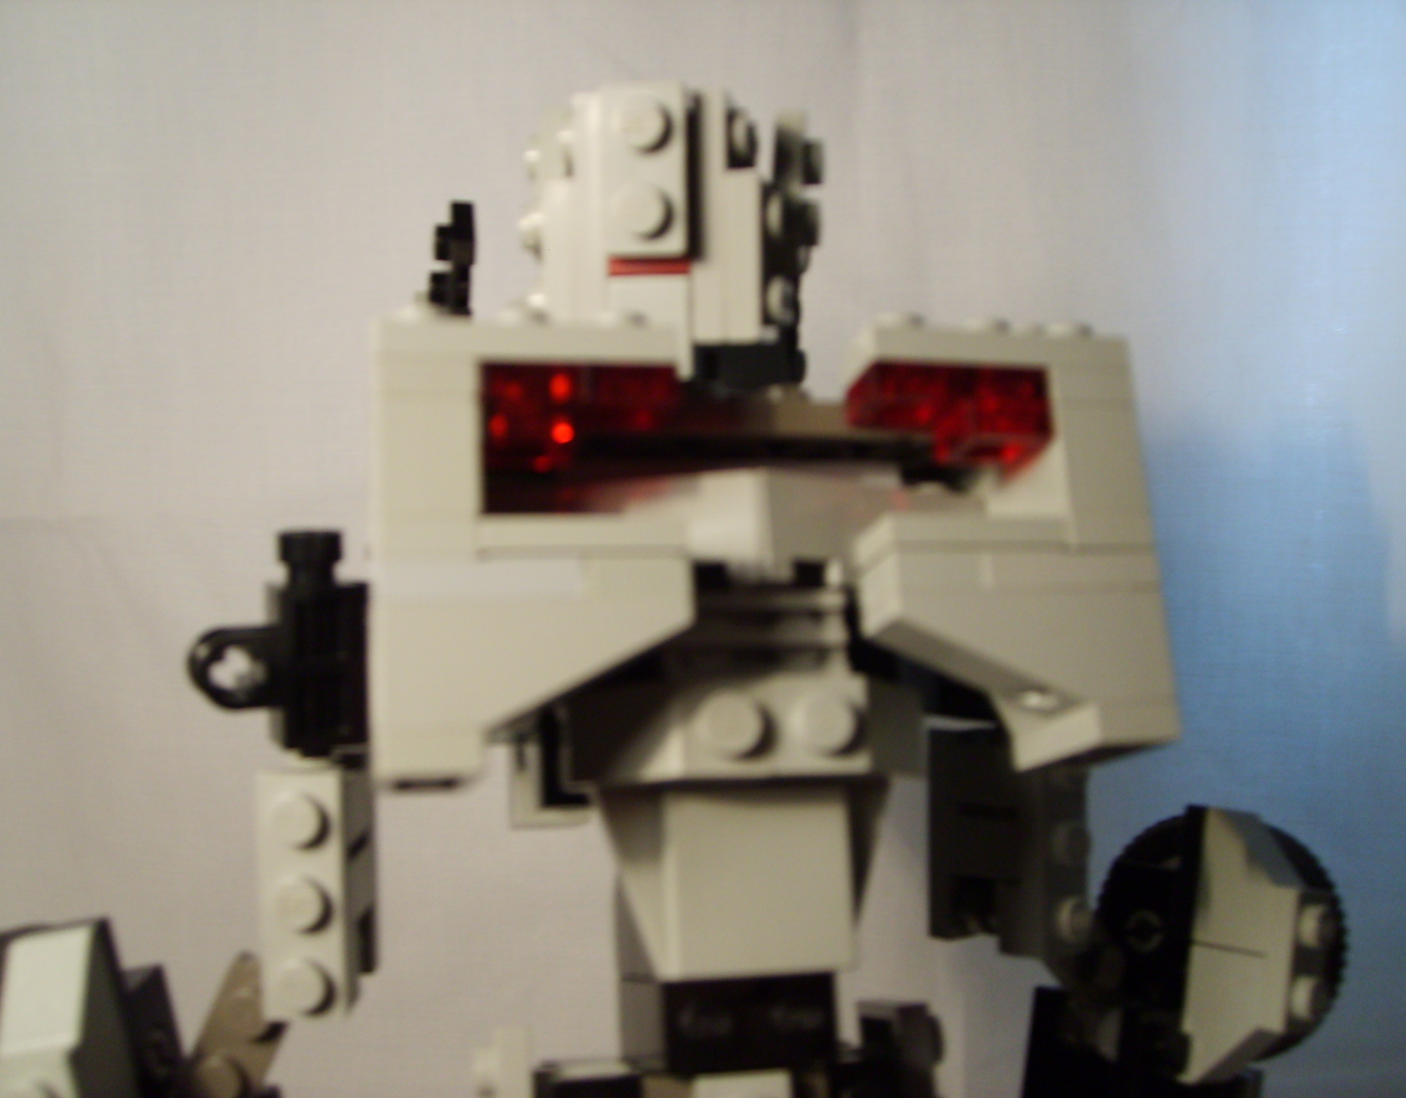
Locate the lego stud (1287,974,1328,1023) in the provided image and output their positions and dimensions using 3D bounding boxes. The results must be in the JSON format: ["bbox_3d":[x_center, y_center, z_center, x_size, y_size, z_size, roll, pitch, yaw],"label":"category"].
[{"bbox_3d":[0.067,0.050,0.164,0.002,0.005,0.005,-2,-19,42],"label":"lego stud"}]

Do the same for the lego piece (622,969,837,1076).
[{"bbox_3d":[0.002,0.046,0.144,0.016,0.009,0.015,0,-8,-14],"label":"lego piece"}]

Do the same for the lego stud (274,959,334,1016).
[{"bbox_3d":[-0.038,0.042,0.141,0.005,0.005,0.002,1,-7,-6],"label":"lego stud"}]

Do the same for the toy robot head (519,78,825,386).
[{"bbox_3d":[-0.003,-0.030,0.142,0.023,0.025,0.019,-4,-8,17],"label":"toy robot head"}]

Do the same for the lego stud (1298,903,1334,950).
[{"bbox_3d":[0.069,0.042,0.166,0.002,0.005,0.005,-2,-19,42],"label":"lego stud"}]

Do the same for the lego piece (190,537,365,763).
[{"bbox_3d":[-0.041,0.009,0.143,0.016,0.021,0.008,-1,-8,-5],"label":"lego piece"}]

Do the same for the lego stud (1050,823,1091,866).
[{"bbox_3d":[0.039,0.032,0.158,0.005,0.005,0.002,14,-17,-40],"label":"lego stud"}]

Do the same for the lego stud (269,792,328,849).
[{"bbox_3d":[-0.039,0.026,0.141,0.005,0.005,0.002,1,-7,-6],"label":"lego stud"}]

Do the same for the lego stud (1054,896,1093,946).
[{"bbox_3d":[0.039,0.039,0.157,0.005,0.005,0.002,14,-17,-40],"label":"lego stud"}]

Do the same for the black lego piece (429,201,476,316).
[{"bbox_3d":[-0.022,-0.025,0.130,0.004,0.011,0.004,-1,-13,-12],"label":"black lego piece"}]

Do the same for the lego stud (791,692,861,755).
[{"bbox_3d":[0.010,0.015,0.126,0.005,0.005,0.002,0,-7,-14],"label":"lego stud"}]

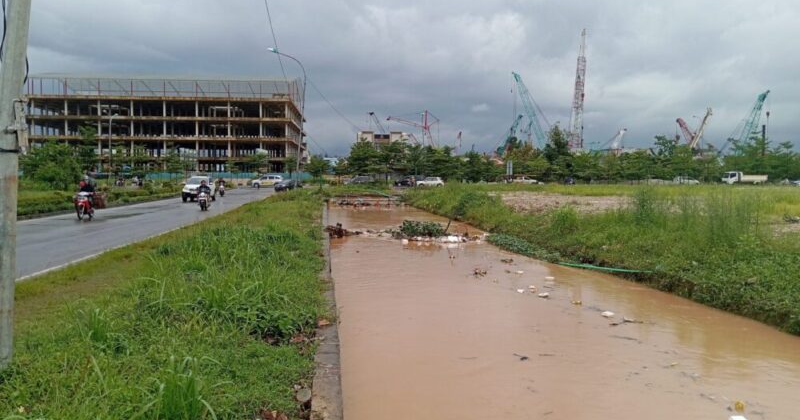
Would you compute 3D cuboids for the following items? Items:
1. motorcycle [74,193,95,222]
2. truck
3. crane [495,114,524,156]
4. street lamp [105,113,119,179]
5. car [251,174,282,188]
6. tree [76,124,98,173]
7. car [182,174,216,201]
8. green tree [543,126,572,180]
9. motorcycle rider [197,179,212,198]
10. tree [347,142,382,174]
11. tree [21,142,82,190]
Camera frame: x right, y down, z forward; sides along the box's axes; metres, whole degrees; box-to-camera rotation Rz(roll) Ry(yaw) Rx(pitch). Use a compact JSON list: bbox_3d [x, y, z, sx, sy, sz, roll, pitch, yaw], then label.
[{"bbox_3d":[-11.657,-0.115,24.000,0.720,1.060,1.900,0,3,-8],"label":"motorcycle"},{"bbox_3d":[53.271,-4.747,100.000,6.100,2.200,2.000,0,3,-7],"label":"truck"},{"bbox_3d":[23.451,-12.492,138.000,8.000,14.700,4.500,0,3,0],"label":"crane"},{"bbox_3d":[-40.895,-8.662,92.000,1.500,10.400,0.450,0,3,-6],"label":"street lamp"},{"bbox_3d":[-18.169,-3.945,89.000,4.400,1.740,1.740,0,3,-10],"label":"car"},{"bbox_3d":[-40.033,-7.302,83.000,3.200,7.400,3.200,0,3,0],"label":"tree"},{"bbox_3d":[-14.477,-1.532,47.000,1.860,1.840,4.750,0,3,-11],"label":"car"},{"bbox_3d":[28.199,-10.205,116.000,5.400,10.600,5.400,0,3,0],"label":"green tree"},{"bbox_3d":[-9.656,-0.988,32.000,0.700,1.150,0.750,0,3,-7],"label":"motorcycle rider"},{"bbox_3d":[-5.988,-7.747,106.000,5.400,7.200,5.200,0,3,0],"label":"tree"},{"bbox_3d":[-27.275,-3.285,51.000,4.500,4.400,4.400,0,3,0],"label":"tree"}]

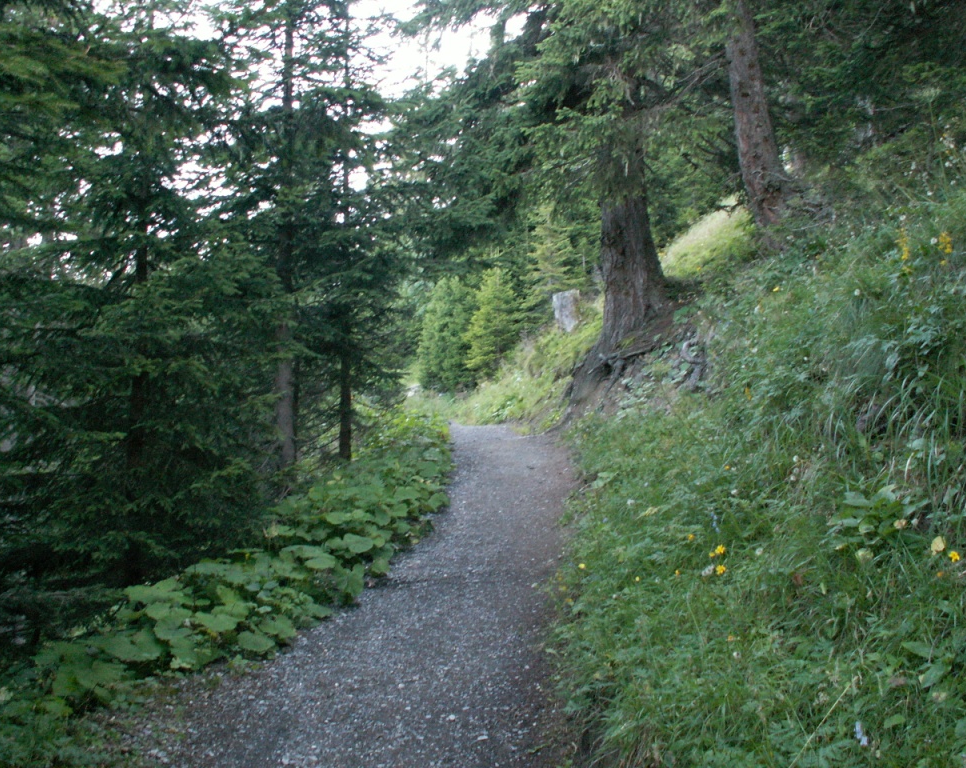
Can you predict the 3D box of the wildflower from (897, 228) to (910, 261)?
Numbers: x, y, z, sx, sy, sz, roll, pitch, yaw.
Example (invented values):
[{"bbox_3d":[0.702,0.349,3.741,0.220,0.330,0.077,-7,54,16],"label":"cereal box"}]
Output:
[{"bbox_3d":[1.828,-0.606,4.500,0.053,0.138,0.053,0,0,0],"label":"wildflower"}]

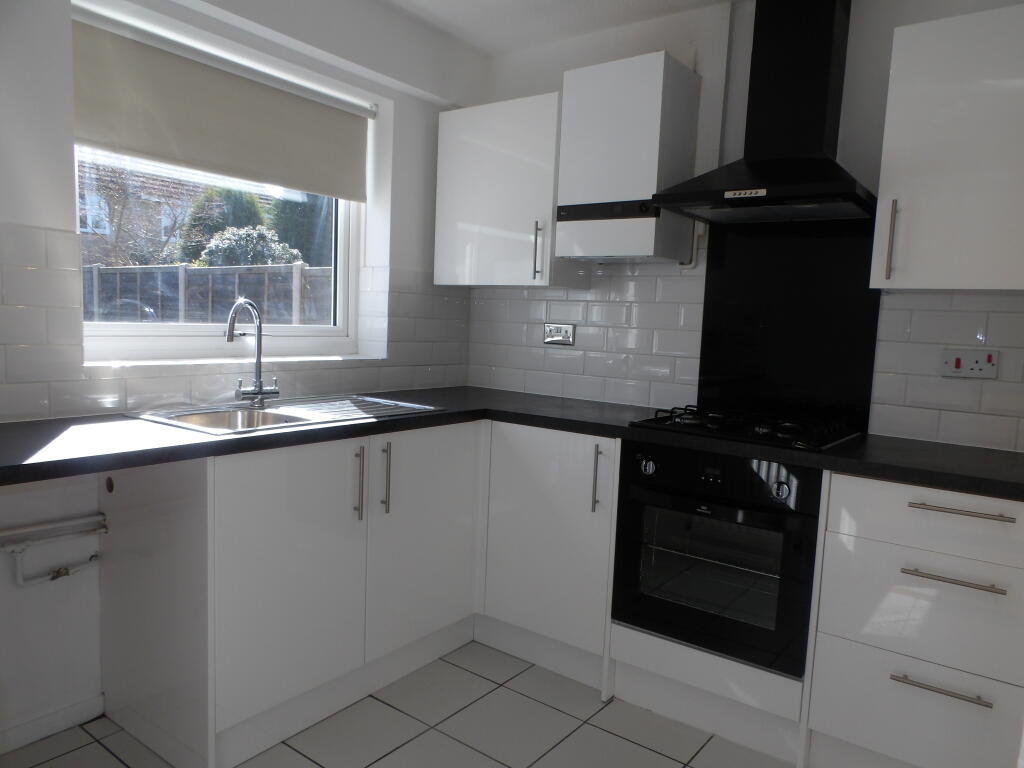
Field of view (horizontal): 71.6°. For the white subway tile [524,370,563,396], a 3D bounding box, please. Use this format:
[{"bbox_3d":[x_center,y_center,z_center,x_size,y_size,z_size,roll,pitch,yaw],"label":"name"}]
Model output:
[{"bbox_3d":[0.141,-0.003,3.085,0.200,0.101,0.010,6,7,36],"label":"white subway tile"}]

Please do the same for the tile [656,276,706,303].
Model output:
[{"bbox_3d":[0.649,-0.359,2.723,0.200,0.100,0.009,6,7,36],"label":"tile"}]

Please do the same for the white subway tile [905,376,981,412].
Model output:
[{"bbox_3d":[1.331,0.029,2.198,0.200,0.100,0.010,6,7,36],"label":"white subway tile"}]

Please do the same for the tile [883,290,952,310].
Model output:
[{"bbox_3d":[1.276,-0.270,2.251,0.200,0.070,0.009,6,7,36],"label":"tile"}]

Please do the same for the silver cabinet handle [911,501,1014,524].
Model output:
[{"bbox_3d":[1.085,0.309,1.716,0.220,0.012,0.034,6,7,36],"label":"silver cabinet handle"}]

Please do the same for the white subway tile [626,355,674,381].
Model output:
[{"bbox_3d":[0.556,-0.061,2.811,0.200,0.100,0.009,6,7,36],"label":"white subway tile"}]

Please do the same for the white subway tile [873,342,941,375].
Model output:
[{"bbox_3d":[1.276,-0.081,2.279,0.194,0.100,0.009,6,7,36],"label":"white subway tile"}]

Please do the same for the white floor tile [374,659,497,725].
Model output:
[{"bbox_3d":[-0.261,1.026,2.377,0.303,0.010,0.333,6,7,36],"label":"white floor tile"}]

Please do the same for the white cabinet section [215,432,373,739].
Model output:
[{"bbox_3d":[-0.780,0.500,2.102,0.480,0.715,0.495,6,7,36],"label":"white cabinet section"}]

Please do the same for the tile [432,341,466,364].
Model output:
[{"bbox_3d":[-0.291,-0.137,3.219,0.010,0.100,0.216,6,7,36],"label":"tile"}]

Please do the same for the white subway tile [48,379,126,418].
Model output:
[{"bbox_3d":[-1.202,0.041,2.014,0.010,0.101,0.200,6,7,36],"label":"white subway tile"}]

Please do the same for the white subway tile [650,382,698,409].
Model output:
[{"bbox_3d":[0.625,0.051,2.741,0.196,0.100,0.010,6,7,36],"label":"white subway tile"}]

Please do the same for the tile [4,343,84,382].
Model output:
[{"bbox_3d":[-1.254,-0.055,1.918,0.010,0.100,0.194,6,7,36],"label":"tile"}]

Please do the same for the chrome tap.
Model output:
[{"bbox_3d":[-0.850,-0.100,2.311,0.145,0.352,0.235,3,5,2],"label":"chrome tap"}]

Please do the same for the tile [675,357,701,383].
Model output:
[{"bbox_3d":[0.673,-0.046,2.713,0.099,0.101,0.009,6,7,36],"label":"tile"}]

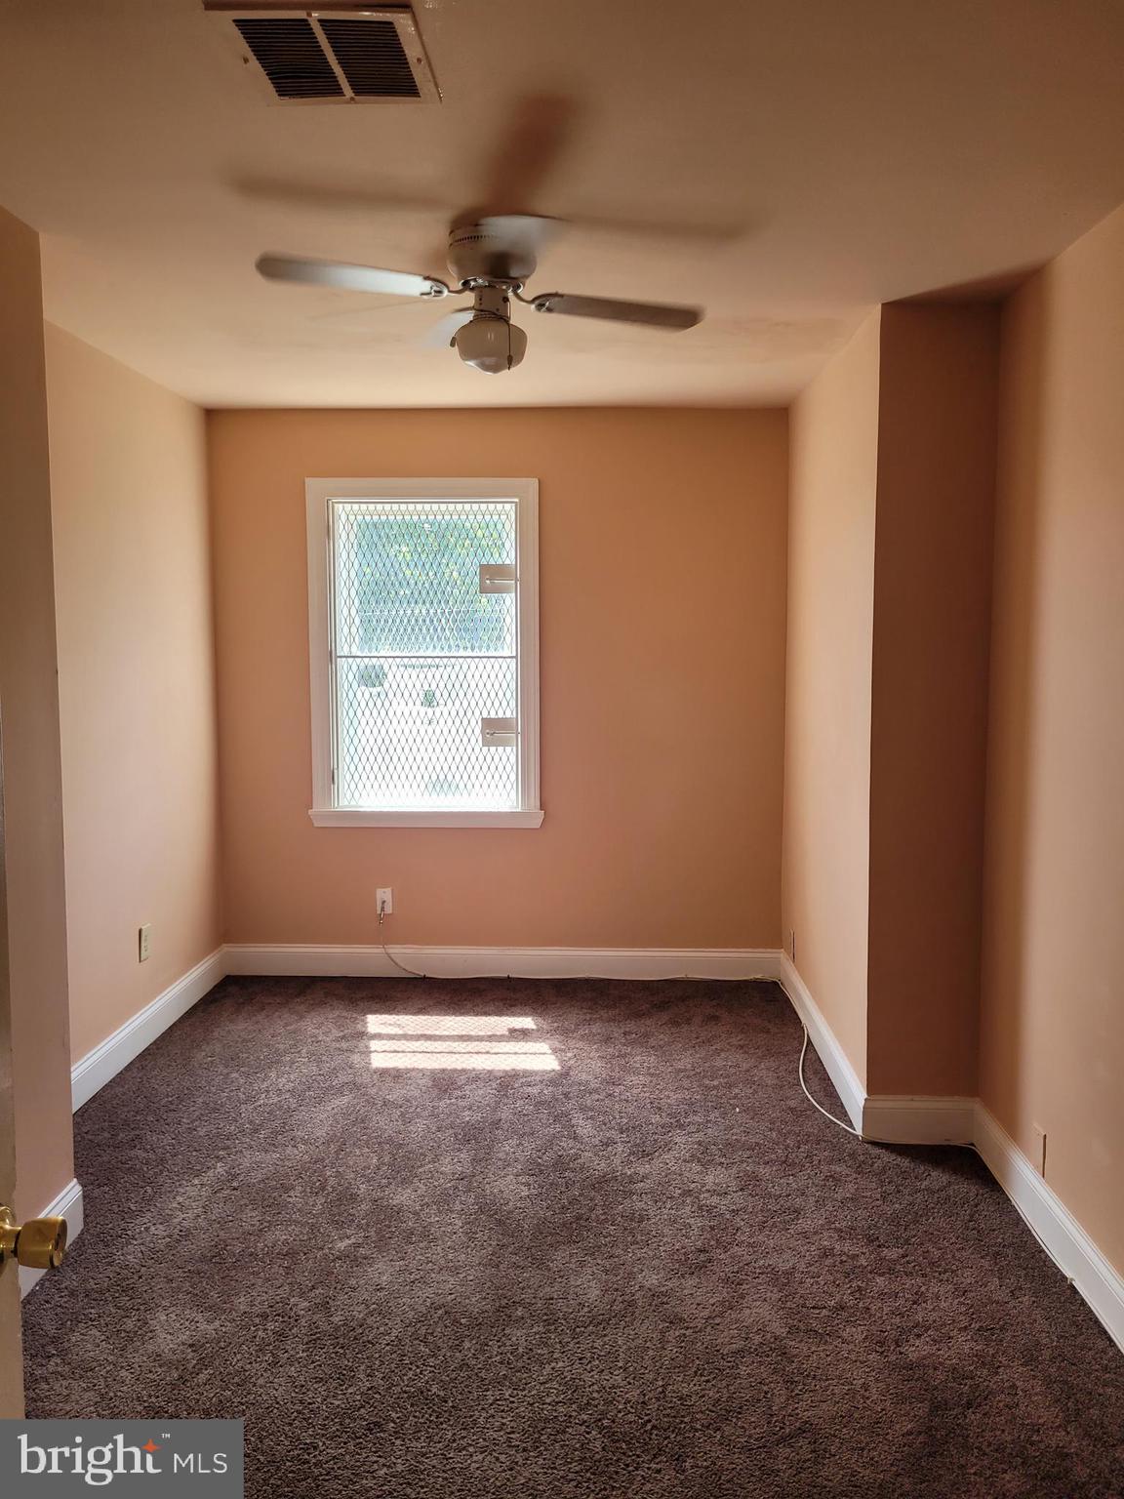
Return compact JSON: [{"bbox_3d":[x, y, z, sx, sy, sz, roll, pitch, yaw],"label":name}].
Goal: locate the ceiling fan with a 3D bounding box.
[{"bbox_3d":[-0.149,-1.037,2.615,1.080,0.325,1.080,-2,6,-21],"label":"ceiling fan"}]

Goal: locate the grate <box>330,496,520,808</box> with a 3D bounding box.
[{"bbox_3d":[-0.571,-0.391,4.741,0.779,1.290,0.030,0,6,2],"label":"grate"}]

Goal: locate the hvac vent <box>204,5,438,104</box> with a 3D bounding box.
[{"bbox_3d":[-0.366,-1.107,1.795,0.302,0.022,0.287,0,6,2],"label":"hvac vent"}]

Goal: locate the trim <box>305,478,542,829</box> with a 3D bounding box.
[{"bbox_3d":[-0.580,-0.394,4.726,0.976,1.461,0.070,0,6,2],"label":"trim"}]

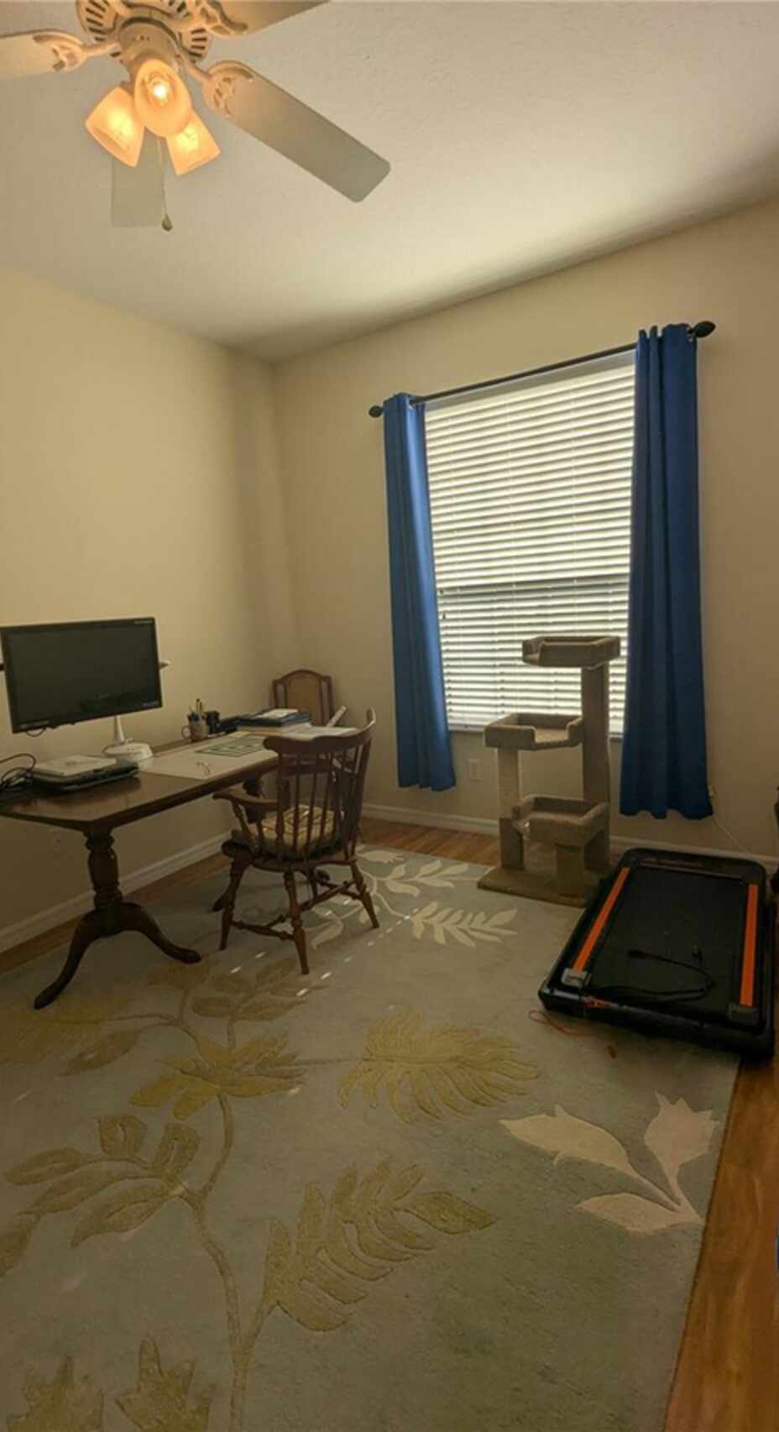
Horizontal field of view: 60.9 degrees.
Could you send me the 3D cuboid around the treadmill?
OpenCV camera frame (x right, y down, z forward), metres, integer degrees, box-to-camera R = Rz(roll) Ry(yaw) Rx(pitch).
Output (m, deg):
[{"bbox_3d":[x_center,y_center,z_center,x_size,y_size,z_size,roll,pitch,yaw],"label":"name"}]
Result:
[{"bbox_3d":[1.059,0.793,2.472,0.640,0.125,1.200,2,12,30],"label":"treadmill"}]

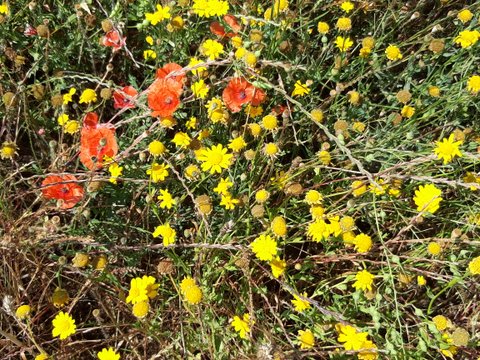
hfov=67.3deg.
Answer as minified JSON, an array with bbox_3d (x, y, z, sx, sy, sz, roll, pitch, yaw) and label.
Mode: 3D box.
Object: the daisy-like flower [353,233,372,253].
[{"bbox_3d":[0.155,0.080,0.456,0.025,0.012,0.025,-3,66,5],"label":"daisy-like flower"}]

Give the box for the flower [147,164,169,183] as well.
[{"bbox_3d":[-0.118,-0.011,0.516,0.031,0.014,0.031,1,64,-1],"label":"flower"}]

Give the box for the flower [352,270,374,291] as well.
[{"bbox_3d":[0.184,0.148,0.538,0.034,0.017,0.034,-2,72,5],"label":"flower"}]

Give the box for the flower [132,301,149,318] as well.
[{"bbox_3d":[-0.115,0.150,0.417,0.019,0.013,0.019,2,64,-4],"label":"flower"}]

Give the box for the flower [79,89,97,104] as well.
[{"bbox_3d":[-0.263,-0.144,0.620,0.031,0.023,0.031,2,37,-2],"label":"flower"}]

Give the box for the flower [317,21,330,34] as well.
[{"bbox_3d":[0.150,-0.275,0.652,0.023,0.017,0.023,0,61,0],"label":"flower"}]

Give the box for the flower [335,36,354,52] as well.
[{"bbox_3d":[0.188,-0.244,0.649,0.036,0.018,0.036,0,37,0],"label":"flower"}]

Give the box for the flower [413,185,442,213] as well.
[{"bbox_3d":[0.245,0.025,0.471,0.037,0.013,0.037,-9,74,15],"label":"flower"}]

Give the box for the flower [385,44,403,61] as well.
[{"bbox_3d":[0.298,-0.248,0.700,0.034,0.018,0.034,0,57,0],"label":"flower"}]

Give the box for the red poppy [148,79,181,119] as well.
[{"bbox_3d":[-0.130,-0.140,0.620,0.058,0.030,0.058,0,60,-7],"label":"red poppy"}]

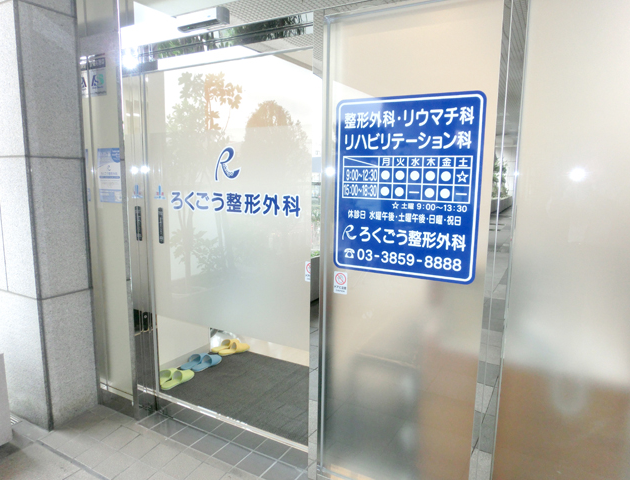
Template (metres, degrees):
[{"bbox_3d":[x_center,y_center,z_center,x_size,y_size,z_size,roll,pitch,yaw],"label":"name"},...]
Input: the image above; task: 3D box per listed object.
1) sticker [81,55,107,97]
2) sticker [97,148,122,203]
[{"bbox_3d":[-1.177,-0.888,2.402,0.150,0.212,0.010,6,10,29],"label":"sticker"},{"bbox_3d":[-1.127,-0.353,2.450,0.200,0.297,0.010,6,10,29],"label":"sticker"}]

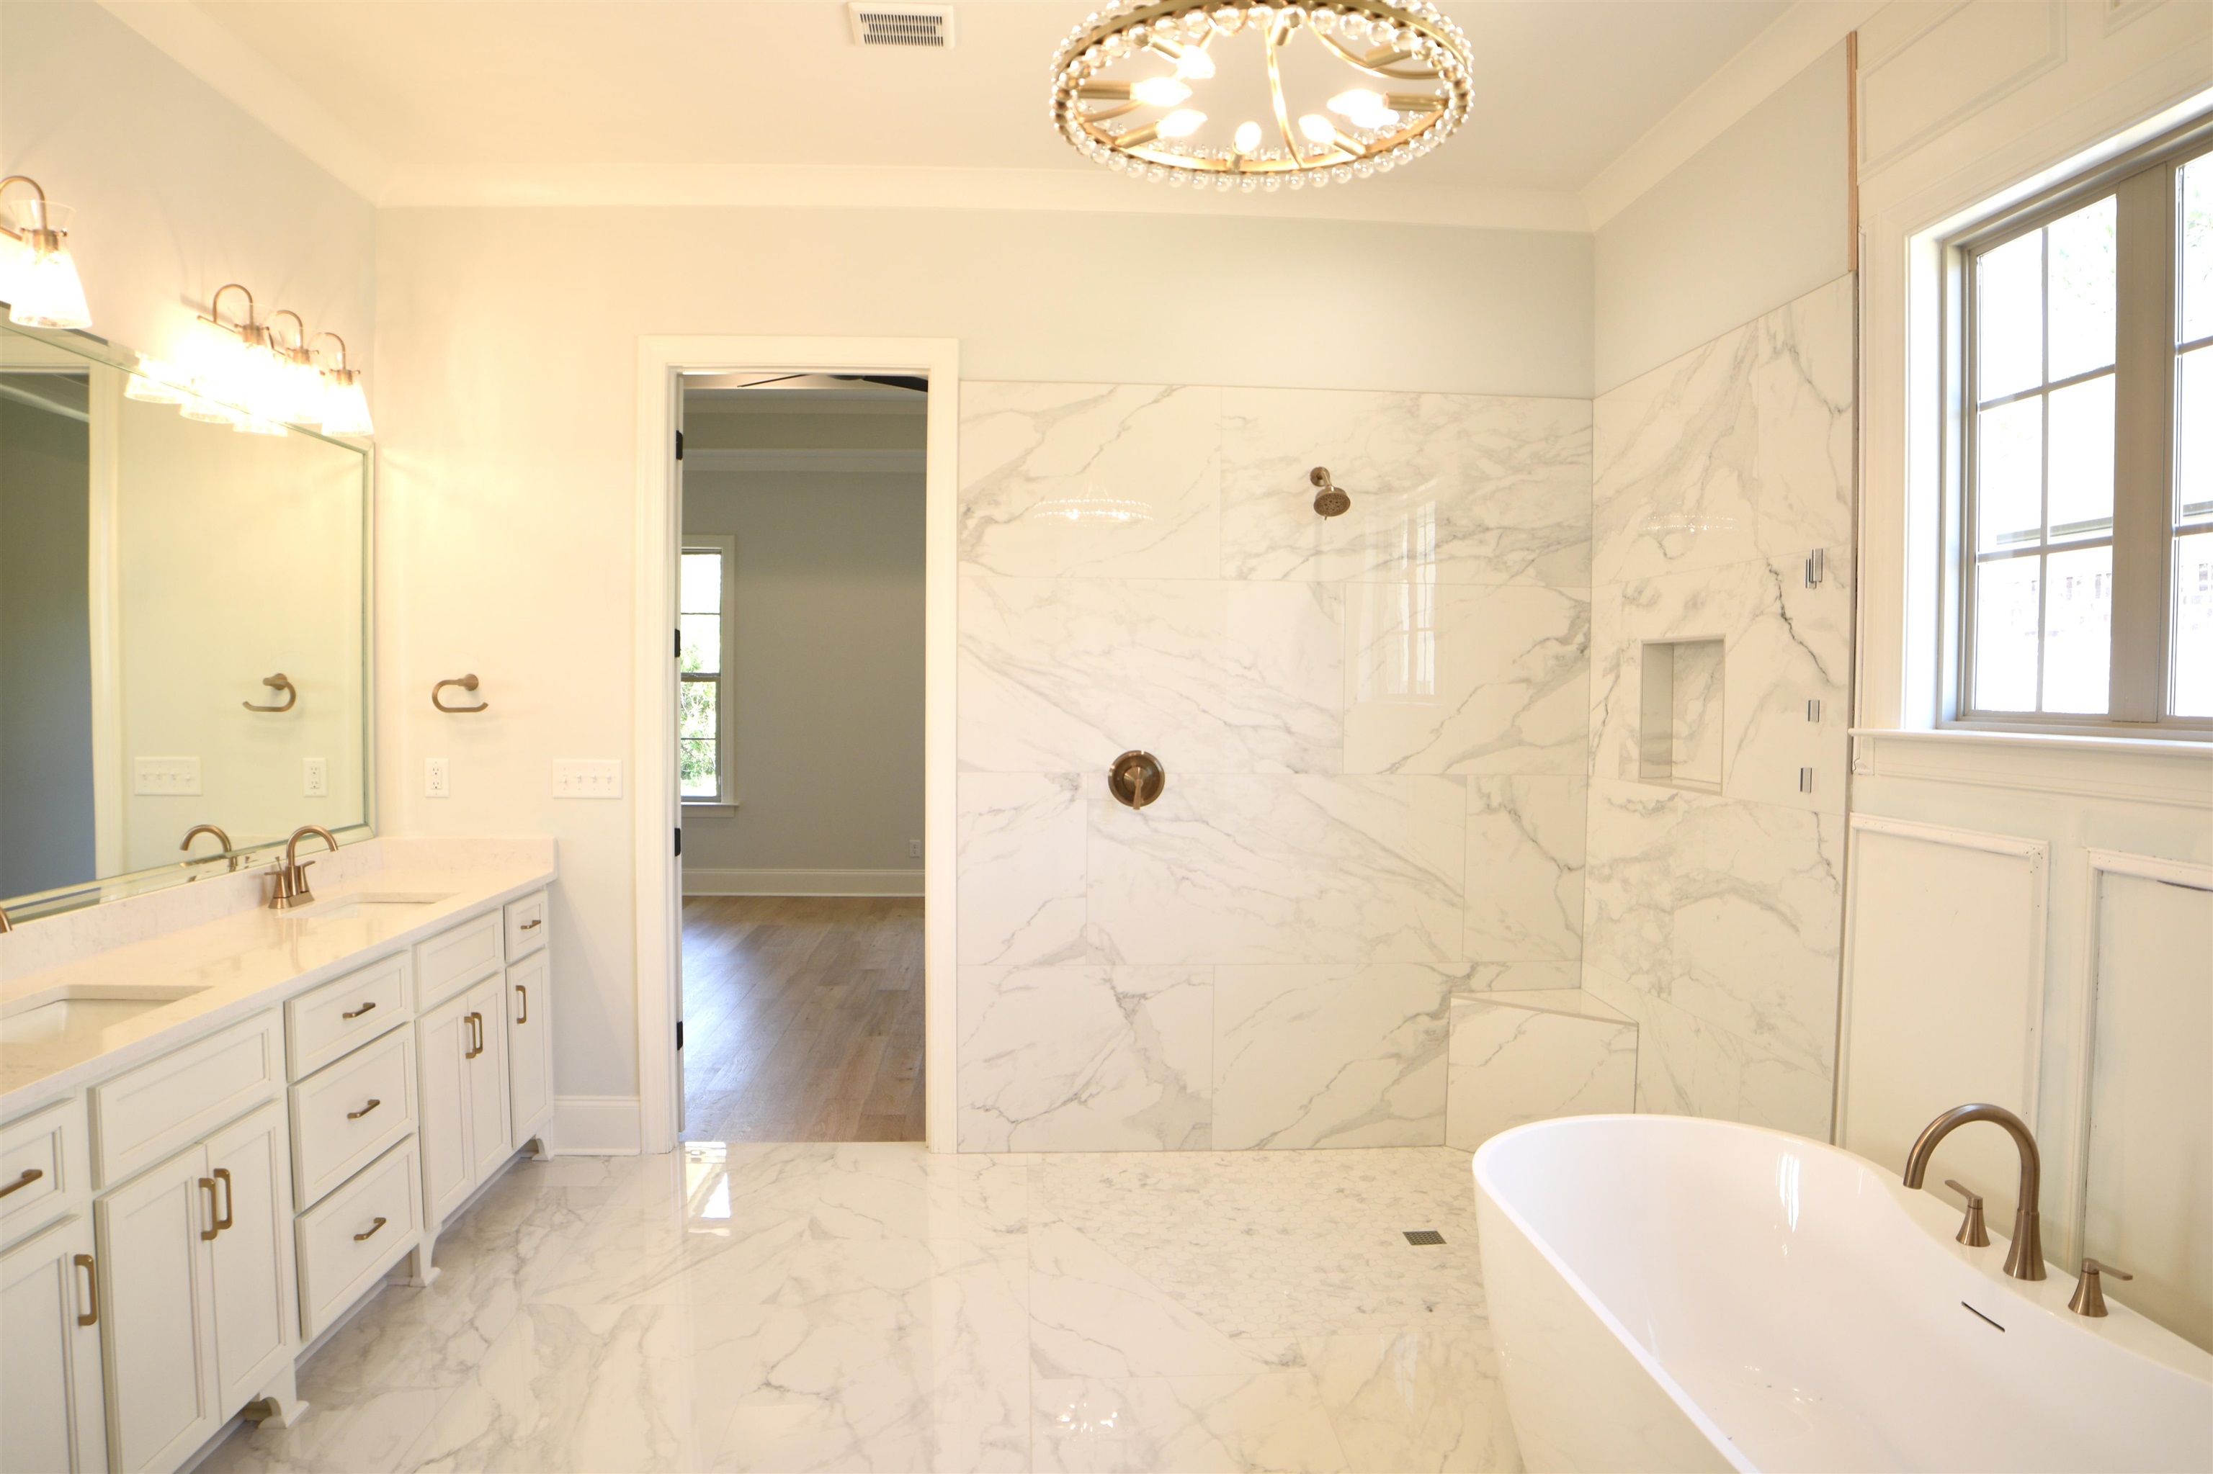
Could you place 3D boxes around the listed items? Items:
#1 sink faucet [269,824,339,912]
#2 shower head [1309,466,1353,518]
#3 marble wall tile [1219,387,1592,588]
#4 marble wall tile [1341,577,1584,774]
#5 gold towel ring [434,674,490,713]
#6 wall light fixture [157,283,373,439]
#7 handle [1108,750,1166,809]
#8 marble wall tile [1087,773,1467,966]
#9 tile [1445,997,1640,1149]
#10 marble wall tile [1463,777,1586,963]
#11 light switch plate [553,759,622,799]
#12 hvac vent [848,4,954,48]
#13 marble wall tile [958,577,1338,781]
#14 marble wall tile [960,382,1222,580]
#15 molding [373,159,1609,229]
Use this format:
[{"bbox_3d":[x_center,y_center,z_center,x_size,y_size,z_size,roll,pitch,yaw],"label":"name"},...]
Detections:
[{"bbox_3d":[-2.021,0.325,3.276,0.160,0.198,0.210,0,2,-4],"label":"sink faucet"},{"bbox_3d":[0.675,-0.747,3.927,0.114,0.176,0.200,0,2,-4],"label":"shower head"},{"bbox_3d":[0.959,-0.792,4.112,1.195,0.610,0.012,0,2,-3],"label":"marble wall tile"},{"bbox_3d":[1.157,-0.182,4.141,0.795,0.610,0.012,0,2,-3],"label":"marble wall tile"},{"bbox_3d":[-1.968,-0.131,3.946,0.165,0.119,0.070,0,2,-3],"label":"gold towel ring"},{"bbox_3d":[-2.022,-0.924,3.180,0.195,0.265,0.540,0,2,-4],"label":"wall light fixture"},{"bbox_3d":[0.099,0.137,4.054,0.178,0.184,0.075,0,2,-3],"label":"handle"},{"bbox_3d":[0.541,0.417,4.066,1.200,0.600,0.010,0,2,-4],"label":"marble wall tile"},{"bbox_3d":[1.337,1.091,3.990,0.590,0.504,0.012,2,2,40],"label":"tile"},{"bbox_3d":[1.353,0.428,4.171,0.394,0.609,0.012,0,2,-3],"label":"marble wall tile"},{"bbox_3d":[-1.570,0.130,3.907,0.203,0.118,0.015,0,2,-4],"label":"light switch plate"},{"bbox_3d":[-0.484,-1.685,3.073,0.243,0.014,0.194,0,2,-3],"label":"hvac vent"},{"bbox_3d":[0.144,-0.187,4.018,1.206,0.601,0.010,0,2,-4],"label":"marble wall tile"},{"bbox_3d":[-0.047,-0.787,3.984,0.811,0.597,0.010,0,2,-4],"label":"marble wall tile"},{"bbox_3d":[-0.325,-1.669,3.971,3.783,0.100,0.080,0,2,-3],"label":"molding"}]

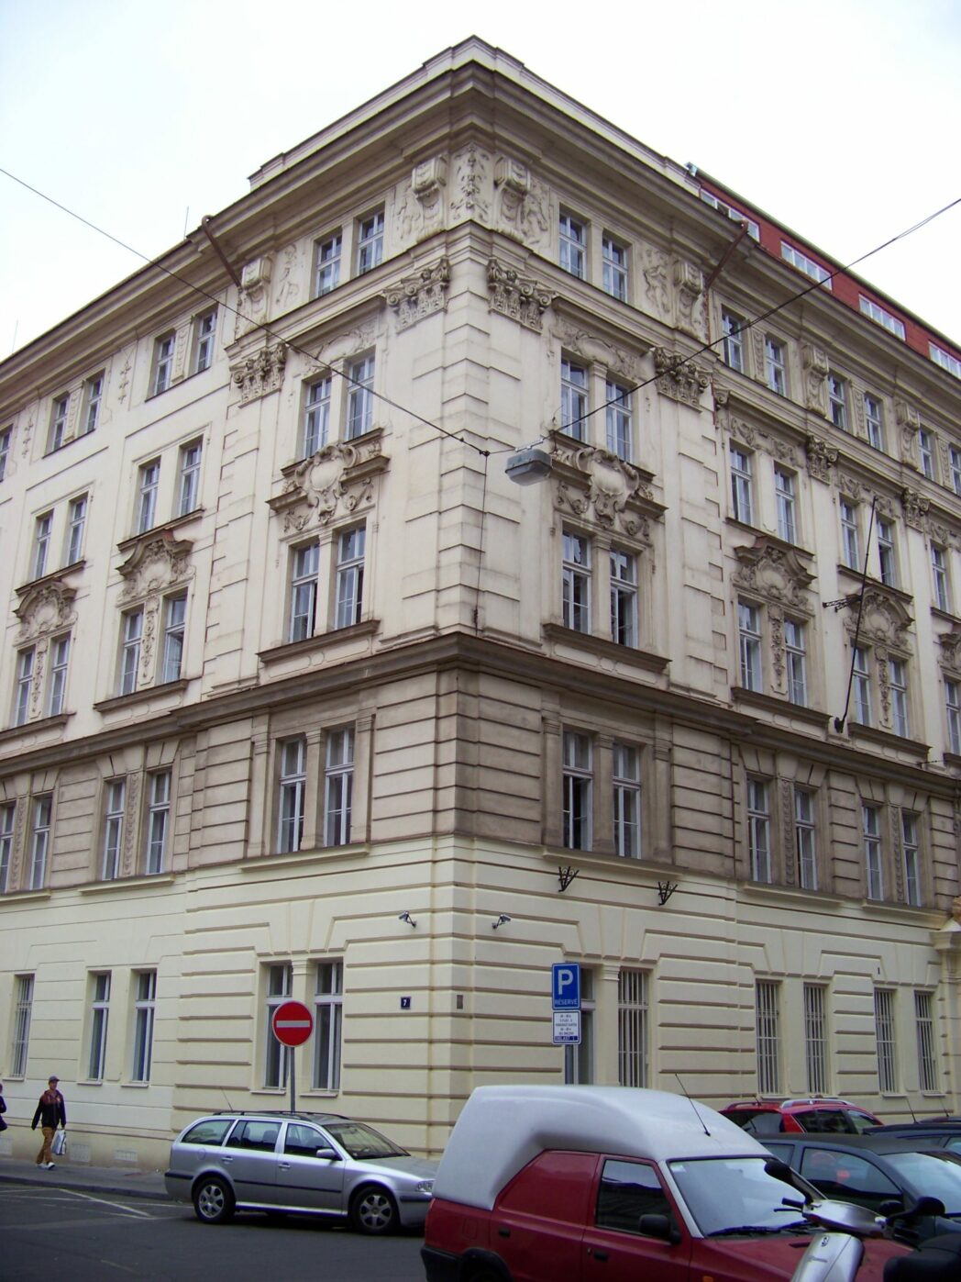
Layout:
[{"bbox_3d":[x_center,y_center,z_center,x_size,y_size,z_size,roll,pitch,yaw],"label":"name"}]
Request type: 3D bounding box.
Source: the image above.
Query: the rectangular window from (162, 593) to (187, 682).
[{"bbox_3d":[-6.786,-0.023,30.197,0.973,2.144,0.160,-15,-23,40],"label":"rectangular window"}]

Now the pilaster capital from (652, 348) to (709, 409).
[{"bbox_3d":[4.511,-5.848,29.954,1.600,1.120,0.420,16,-23,-40],"label":"pilaster capital"}]

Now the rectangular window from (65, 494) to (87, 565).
[{"bbox_3d":[-10.242,-2.727,34.299,0.900,1.940,0.200,-15,-23,41],"label":"rectangular window"}]

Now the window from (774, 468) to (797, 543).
[{"bbox_3d":[7.375,-3.220,32.579,0.962,2.092,0.180,16,-23,-39],"label":"window"}]

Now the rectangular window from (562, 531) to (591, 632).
[{"bbox_3d":[1.806,-1.048,25.885,0.910,2.220,0.200,16,-23,-40],"label":"rectangular window"}]

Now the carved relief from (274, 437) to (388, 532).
[{"bbox_3d":[-3.057,-3.187,27.110,3.389,1.691,0.420,-15,-23,41],"label":"carved relief"}]

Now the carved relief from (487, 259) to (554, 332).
[{"bbox_3d":[0.787,-6.703,26.122,1.600,1.000,0.400,16,-23,-40],"label":"carved relief"}]

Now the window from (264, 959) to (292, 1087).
[{"bbox_3d":[-3.659,7.066,24.488,0.920,2.180,0.180,-15,-23,41],"label":"window"}]

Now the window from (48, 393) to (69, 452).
[{"bbox_3d":[-11.520,-5.972,36.849,0.970,1.730,0.200,-15,-23,41],"label":"window"}]

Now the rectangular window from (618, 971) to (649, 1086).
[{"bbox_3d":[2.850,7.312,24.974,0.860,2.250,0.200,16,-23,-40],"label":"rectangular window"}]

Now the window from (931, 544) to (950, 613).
[{"bbox_3d":[12.534,-1.699,36.643,0.960,1.870,0.180,16,-23,-40],"label":"window"}]

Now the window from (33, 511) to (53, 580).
[{"bbox_3d":[-11.481,-2.393,35.399,0.880,1.920,0.200,-15,-23,41],"label":"window"}]

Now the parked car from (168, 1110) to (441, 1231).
[{"bbox_3d":[-2.310,7.540,19.080,4.510,1.470,1.750,-6,-19,21],"label":"parked car"}]

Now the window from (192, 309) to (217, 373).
[{"bbox_3d":[-6.690,-7.323,32.993,0.956,1.769,0.180,-15,-23,41],"label":"window"}]

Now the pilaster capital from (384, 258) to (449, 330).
[{"bbox_3d":[-1.267,-6.670,26.173,1.750,1.050,0.360,-15,-23,40],"label":"pilaster capital"}]

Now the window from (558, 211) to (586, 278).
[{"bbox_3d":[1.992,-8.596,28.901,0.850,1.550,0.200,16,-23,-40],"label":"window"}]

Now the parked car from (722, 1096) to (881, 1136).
[{"bbox_3d":[5.469,8.210,21.456,4.100,1.510,1.700,15,-22,-37],"label":"parked car"}]

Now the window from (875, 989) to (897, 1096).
[{"bbox_3d":[9.058,8.977,30.000,0.895,2.193,0.160,16,-23,-39],"label":"window"}]

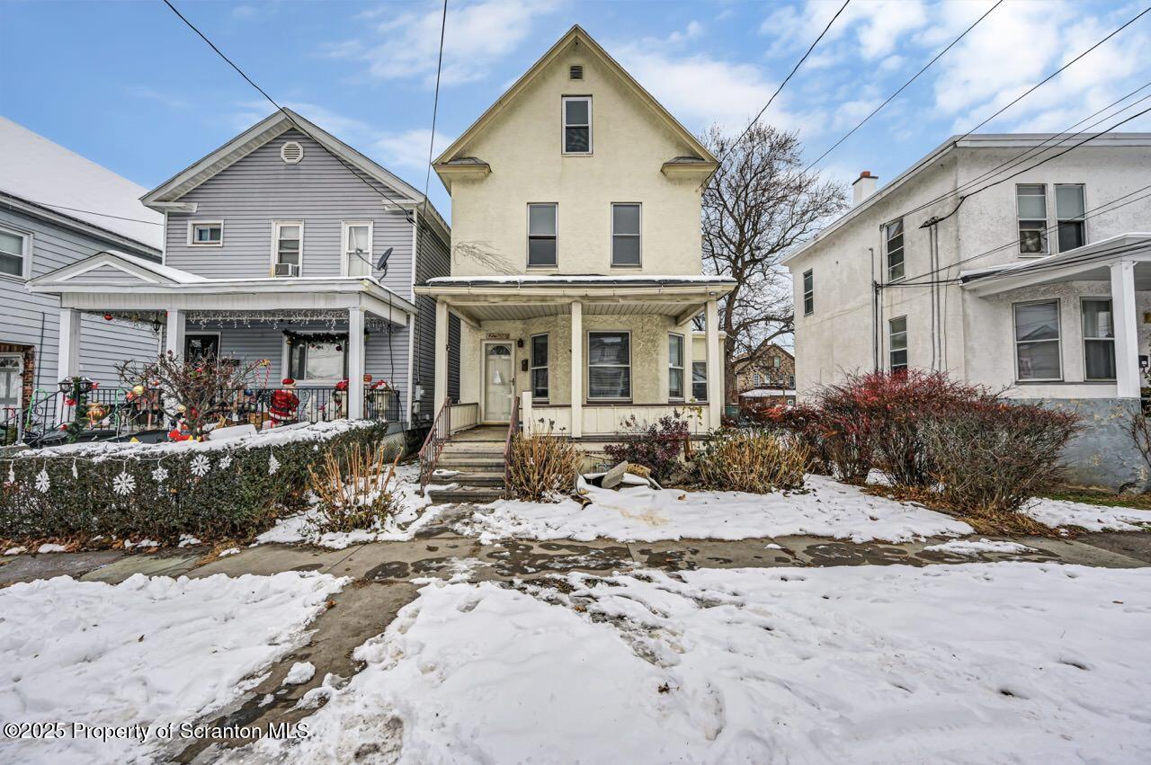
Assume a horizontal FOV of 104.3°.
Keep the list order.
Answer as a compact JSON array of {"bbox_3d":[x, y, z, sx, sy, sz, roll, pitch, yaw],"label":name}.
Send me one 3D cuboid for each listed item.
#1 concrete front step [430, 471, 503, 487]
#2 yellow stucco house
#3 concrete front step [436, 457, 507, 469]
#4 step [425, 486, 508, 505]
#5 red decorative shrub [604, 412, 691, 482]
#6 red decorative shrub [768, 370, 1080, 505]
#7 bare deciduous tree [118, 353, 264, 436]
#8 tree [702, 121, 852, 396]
[{"bbox_3d":[-1.900,1.752,8.004,1.360,0.190,0.310,0,-2,0],"label":"concrete front step"},{"bbox_3d":[0.100,-2.906,14.234,6.700,10.500,11.400,0,-2,0],"label":"yellow stucco house"},{"bbox_3d":[-1.900,1.569,8.312,1.340,0.190,0.310,0,-2,0],"label":"concrete front step"},{"bbox_3d":[-1.880,1.950,7.725,1.380,0.190,0.310,0,-2,0],"label":"step"},{"bbox_3d":[1.350,1.249,8.305,1.600,1.400,1.250,0,-2,0],"label":"red decorative shrub"},{"bbox_3d":[6.850,0.955,9.168,2.300,2.350,5.000,0,-2,0],"label":"red decorative shrub"},{"bbox_3d":[-7.500,0.668,8.780,2.300,2.500,2.200,0,-2,0],"label":"bare deciduous tree"},{"bbox_3d":[8.400,-4.994,21.728,9.200,15.000,8.800,0,-2,0],"label":"tree"}]

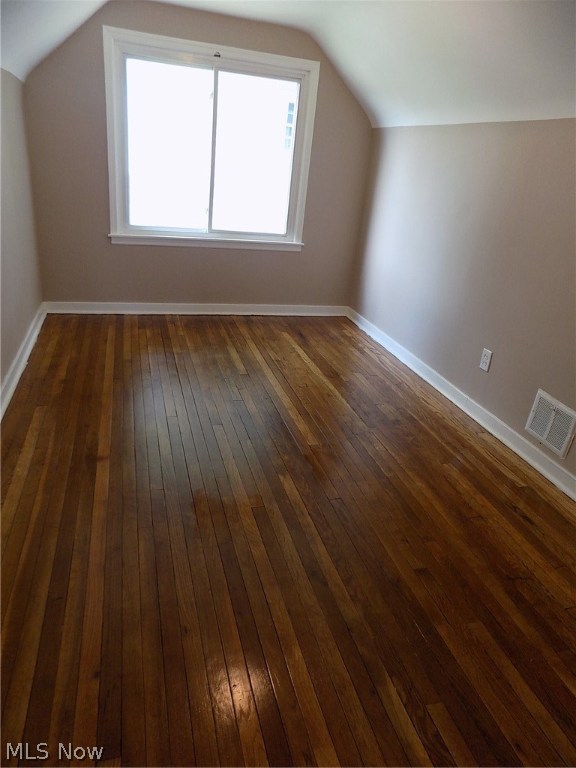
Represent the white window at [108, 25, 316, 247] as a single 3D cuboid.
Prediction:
[{"bbox_3d":[-0.558,-1.752,3.882,1.550,1.400,0.100,-2,25,-17],"label":"white window"}]

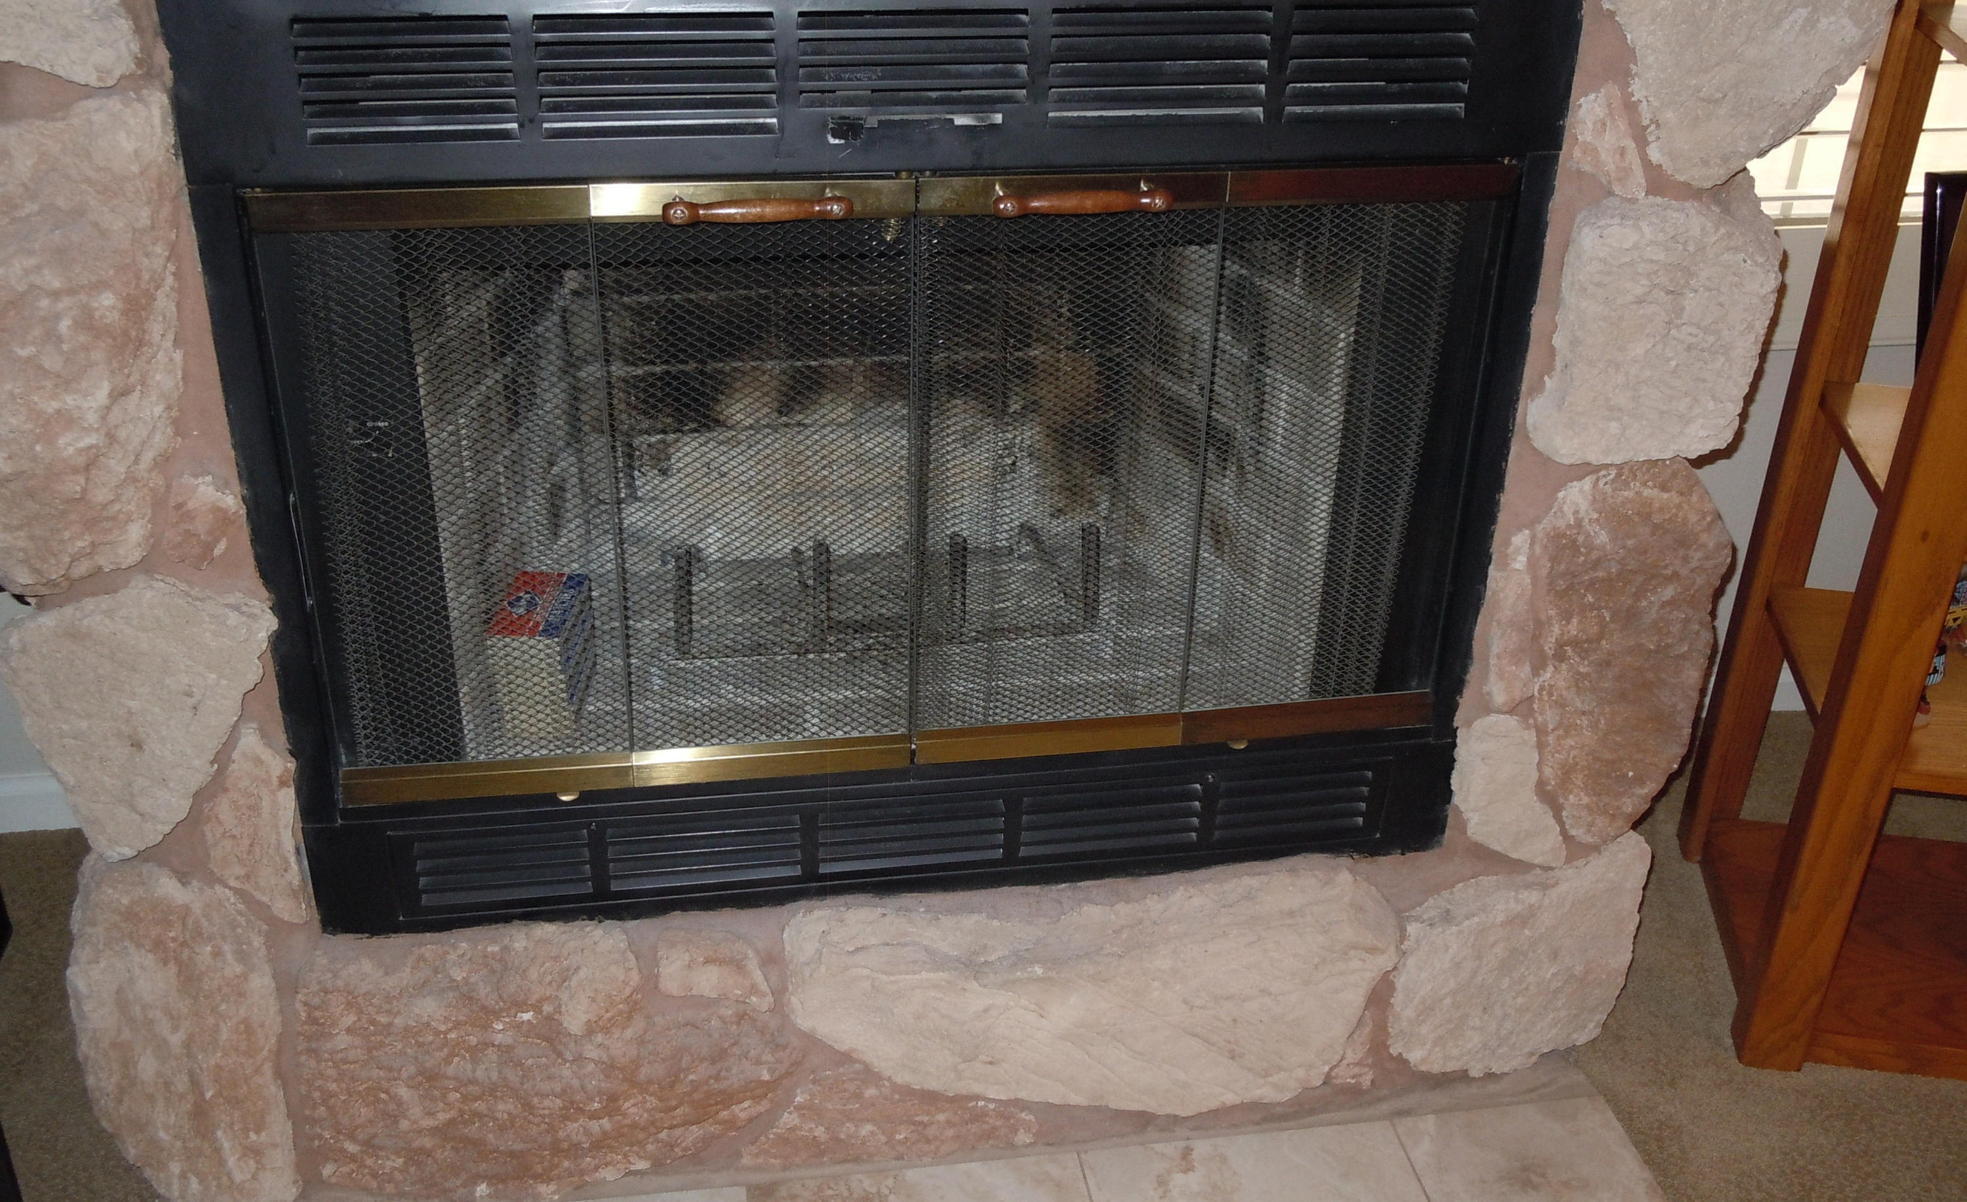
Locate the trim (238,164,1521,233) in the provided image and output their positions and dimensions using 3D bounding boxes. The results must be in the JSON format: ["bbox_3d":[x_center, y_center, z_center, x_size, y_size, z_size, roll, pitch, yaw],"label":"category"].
[{"bbox_3d":[-0.050,-0.303,1.403,0.951,0.030,0.035,-3,29,-9],"label":"trim"}]

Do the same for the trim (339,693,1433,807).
[{"bbox_3d":[-0.063,0.125,1.593,0.930,0.029,0.020,-3,28,-9],"label":"trim"}]

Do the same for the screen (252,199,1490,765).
[{"bbox_3d":[-0.068,-0.097,1.555,0.924,0.487,0.030,-3,29,-9],"label":"screen"}]

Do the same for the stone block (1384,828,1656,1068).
[{"bbox_3d":[0.487,0.330,1.763,0.230,0.240,0.115,-3,28,-9],"label":"stone block"}]

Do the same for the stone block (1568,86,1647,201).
[{"bbox_3d":[0.478,-0.349,1.421,0.064,0.085,0.045,-3,28,-9],"label":"stone block"}]

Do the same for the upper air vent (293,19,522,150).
[{"bbox_3d":[-0.390,-0.355,1.275,0.142,0.086,0.018,-3,28,-9],"label":"upper air vent"}]

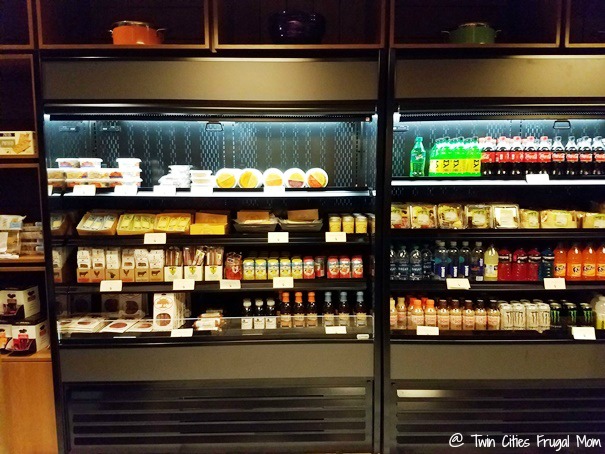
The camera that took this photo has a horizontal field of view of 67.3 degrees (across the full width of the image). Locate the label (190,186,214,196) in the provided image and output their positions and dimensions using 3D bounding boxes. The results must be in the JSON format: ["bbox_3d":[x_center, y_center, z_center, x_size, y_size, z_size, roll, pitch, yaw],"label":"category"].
[{"bbox_3d":[-0.577,-0.205,2.615,0.120,0.056,0.004,0,5,-1],"label":"label"}]

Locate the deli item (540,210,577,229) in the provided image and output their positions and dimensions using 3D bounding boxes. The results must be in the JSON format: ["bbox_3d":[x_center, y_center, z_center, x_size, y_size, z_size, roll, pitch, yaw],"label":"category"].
[{"bbox_3d":[1.383,-0.041,2.480,0.192,0.103,0.100,0,6,0],"label":"deli item"}]

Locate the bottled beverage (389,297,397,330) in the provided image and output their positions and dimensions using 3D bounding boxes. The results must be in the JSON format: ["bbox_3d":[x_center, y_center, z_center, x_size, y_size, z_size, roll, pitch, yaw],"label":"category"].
[{"bbox_3d":[0.537,0.527,2.729,0.064,0.173,0.064,0,5,-1],"label":"bottled beverage"}]

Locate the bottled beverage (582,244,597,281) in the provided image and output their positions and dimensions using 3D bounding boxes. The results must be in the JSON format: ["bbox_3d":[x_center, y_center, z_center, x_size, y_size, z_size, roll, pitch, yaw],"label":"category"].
[{"bbox_3d":[1.718,0.209,2.720,0.073,0.225,0.073,0,5,-1],"label":"bottled beverage"}]

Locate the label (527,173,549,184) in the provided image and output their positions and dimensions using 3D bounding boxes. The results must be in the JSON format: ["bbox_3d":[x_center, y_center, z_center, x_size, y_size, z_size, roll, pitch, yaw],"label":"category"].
[{"bbox_3d":[1.312,-0.268,2.530,0.118,0.055,0.005,0,-3,0],"label":"label"}]

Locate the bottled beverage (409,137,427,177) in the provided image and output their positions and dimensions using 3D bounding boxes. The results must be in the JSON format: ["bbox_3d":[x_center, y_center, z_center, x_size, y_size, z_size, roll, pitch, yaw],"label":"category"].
[{"bbox_3d":[0.672,-0.404,2.633,0.075,0.230,0.075,0,5,0],"label":"bottled beverage"}]

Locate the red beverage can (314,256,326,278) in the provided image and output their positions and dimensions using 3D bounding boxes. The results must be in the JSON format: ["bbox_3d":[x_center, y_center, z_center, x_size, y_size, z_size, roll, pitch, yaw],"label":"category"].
[{"bbox_3d":[0.100,0.229,2.550,0.064,0.117,0.064,0,6,0],"label":"red beverage can"}]

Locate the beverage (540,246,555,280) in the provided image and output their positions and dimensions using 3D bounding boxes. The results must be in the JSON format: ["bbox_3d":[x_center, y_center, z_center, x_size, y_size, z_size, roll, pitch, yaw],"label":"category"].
[{"bbox_3d":[1.430,0.216,2.650,0.073,0.201,0.073,0,5,0],"label":"beverage"}]

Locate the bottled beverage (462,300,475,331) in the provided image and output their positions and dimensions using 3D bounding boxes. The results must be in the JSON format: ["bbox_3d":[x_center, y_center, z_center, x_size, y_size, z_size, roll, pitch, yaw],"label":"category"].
[{"bbox_3d":[0.991,0.521,2.702,0.065,0.165,0.065,0,5,0],"label":"bottled beverage"}]

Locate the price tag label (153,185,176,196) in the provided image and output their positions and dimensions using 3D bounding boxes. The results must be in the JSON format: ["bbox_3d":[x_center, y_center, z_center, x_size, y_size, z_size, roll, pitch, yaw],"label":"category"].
[{"bbox_3d":[-0.774,-0.206,2.552,0.122,0.060,0.005,0,5,0],"label":"price tag label"}]

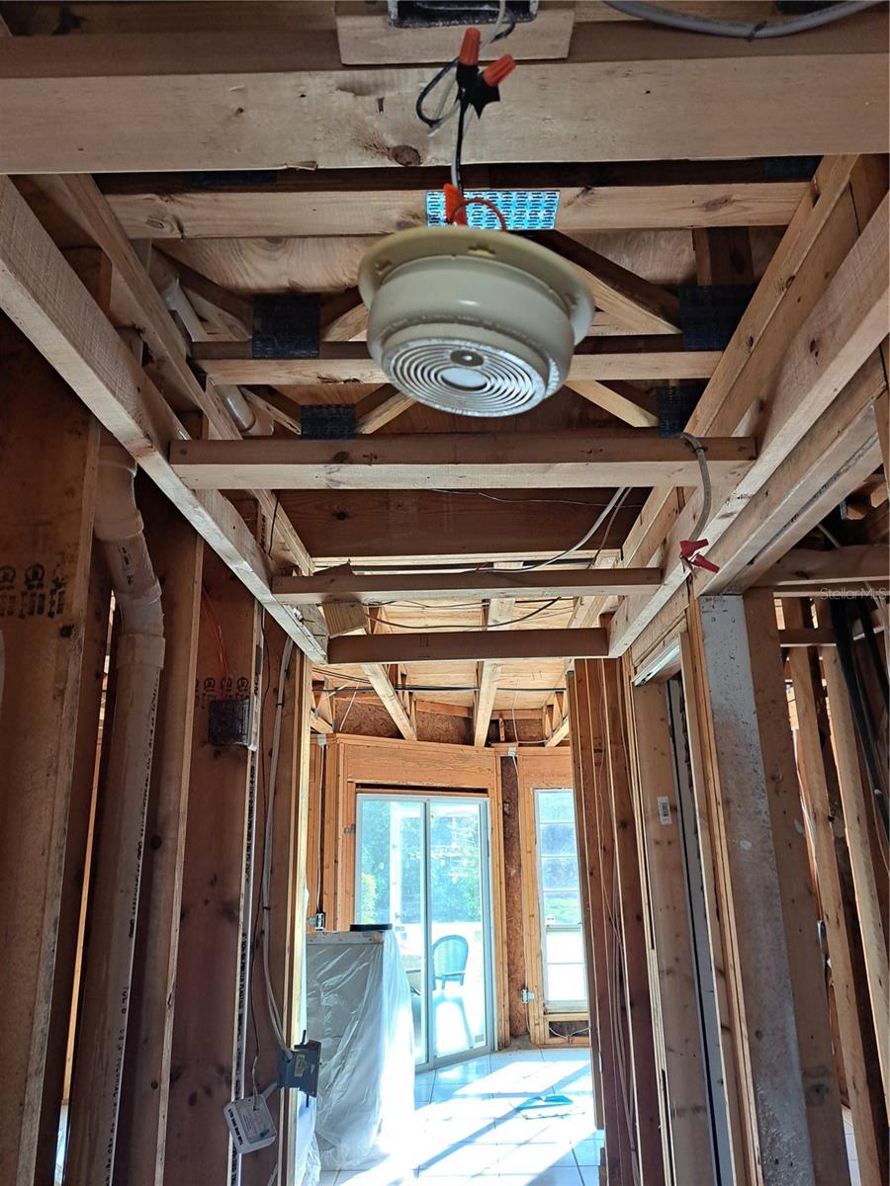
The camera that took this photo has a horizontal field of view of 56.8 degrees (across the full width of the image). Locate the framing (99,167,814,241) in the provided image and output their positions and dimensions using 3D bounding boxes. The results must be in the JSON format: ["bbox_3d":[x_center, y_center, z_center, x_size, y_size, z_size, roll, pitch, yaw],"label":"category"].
[{"bbox_3d":[0.017,-0.529,1.111,0.945,0.038,0.089,-1,-17,1],"label":"framing"}]

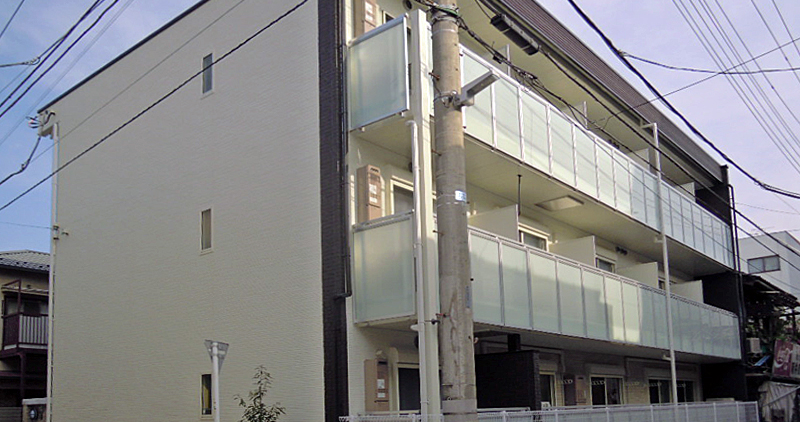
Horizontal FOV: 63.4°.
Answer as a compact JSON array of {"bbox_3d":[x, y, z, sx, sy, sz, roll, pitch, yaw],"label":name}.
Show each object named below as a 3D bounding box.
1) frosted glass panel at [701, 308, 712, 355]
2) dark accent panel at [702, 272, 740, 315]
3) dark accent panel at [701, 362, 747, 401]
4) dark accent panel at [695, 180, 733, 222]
[{"bbox_3d":[8.234,3.237,17.385,0.050,1.300,1.000,-11,-16,39],"label":"frosted glass panel"},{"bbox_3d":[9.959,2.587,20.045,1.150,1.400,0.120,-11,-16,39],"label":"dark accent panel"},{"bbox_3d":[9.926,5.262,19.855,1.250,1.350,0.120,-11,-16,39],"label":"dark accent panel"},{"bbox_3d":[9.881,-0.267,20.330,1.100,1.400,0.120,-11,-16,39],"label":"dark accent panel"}]

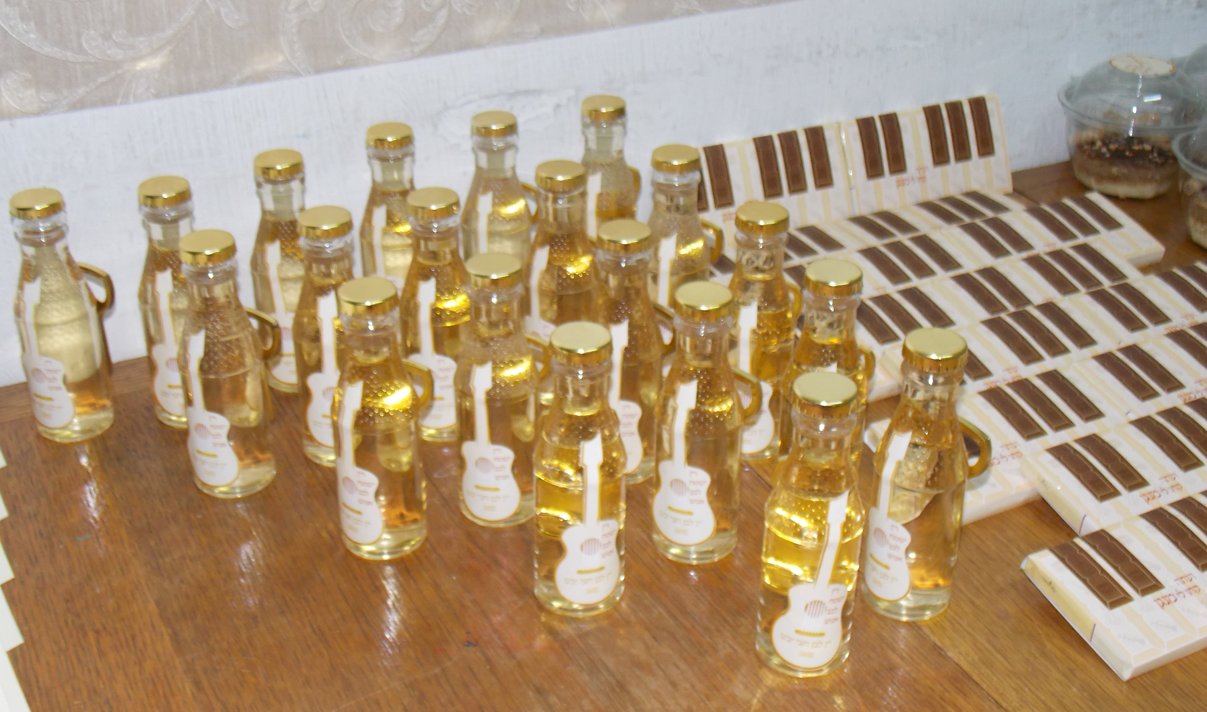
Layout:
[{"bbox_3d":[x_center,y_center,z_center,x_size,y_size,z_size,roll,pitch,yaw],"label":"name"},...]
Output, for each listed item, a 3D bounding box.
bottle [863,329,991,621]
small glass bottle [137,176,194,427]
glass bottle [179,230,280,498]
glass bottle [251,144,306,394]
[{"bbox_3d":[0.152,0.053,0.668,0.059,0.141,0.044,-19,35,-31],"label":"bottle"},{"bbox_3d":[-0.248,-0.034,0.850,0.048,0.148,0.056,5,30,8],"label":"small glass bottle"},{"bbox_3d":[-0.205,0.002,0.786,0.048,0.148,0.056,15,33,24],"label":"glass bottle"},{"bbox_3d":[-0.184,-0.054,0.852,0.044,0.141,0.059,5,29,7],"label":"glass bottle"}]

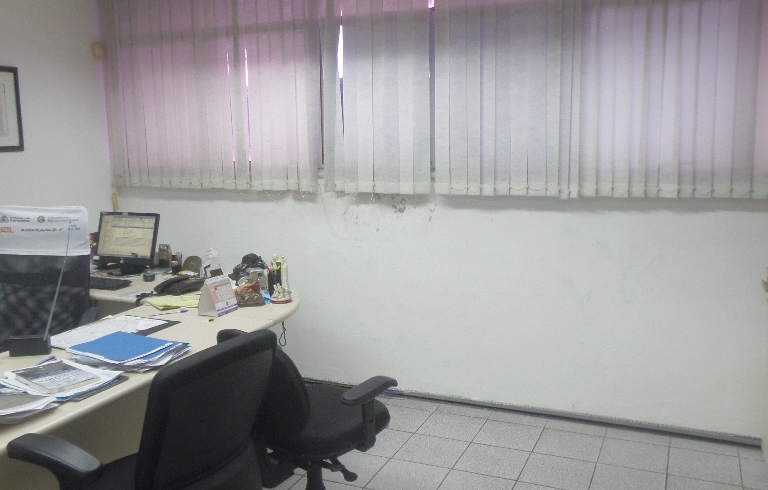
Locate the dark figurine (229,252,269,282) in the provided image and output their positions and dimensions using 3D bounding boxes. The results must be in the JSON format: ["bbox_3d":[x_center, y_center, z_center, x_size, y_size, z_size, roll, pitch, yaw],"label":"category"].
[{"bbox_3d":[-0.734,0.148,3.692,0.205,0.175,0.130,-3,8,-11],"label":"dark figurine"}]

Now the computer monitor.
[{"bbox_3d":[-1.702,-0.010,4.506,0.500,0.390,0.190,2,9,24],"label":"computer monitor"}]

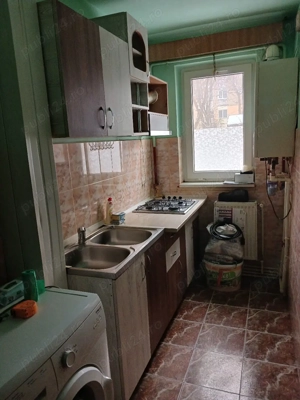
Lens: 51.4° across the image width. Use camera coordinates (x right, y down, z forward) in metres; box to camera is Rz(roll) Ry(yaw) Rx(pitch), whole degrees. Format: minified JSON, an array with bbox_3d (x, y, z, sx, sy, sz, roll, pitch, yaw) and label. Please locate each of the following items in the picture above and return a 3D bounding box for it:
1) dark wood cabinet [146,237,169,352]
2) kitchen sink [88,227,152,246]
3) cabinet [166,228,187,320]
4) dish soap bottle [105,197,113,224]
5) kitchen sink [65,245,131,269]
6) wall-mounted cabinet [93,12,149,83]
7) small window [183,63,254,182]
[{"bbox_3d":[-0.181,0.652,2.302,0.512,0.760,0.399,1,12,21],"label":"dark wood cabinet"},{"bbox_3d":[-0.197,0.326,2.217,0.400,0.150,0.345,1,12,21],"label":"kitchen sink"},{"bbox_3d":[-0.003,0.556,2.769,0.512,0.760,0.619,1,12,21],"label":"cabinet"},{"bbox_3d":[-0.324,0.089,2.506,0.050,0.218,0.060,1,12,21],"label":"dish soap bottle"},{"bbox_3d":[-0.333,0.403,1.860,0.400,0.150,0.345,1,12,21],"label":"kitchen sink"},{"bbox_3d":[-0.227,-1.133,2.420,0.310,0.413,0.395,1,12,21],"label":"wall-mounted cabinet"},{"bbox_3d":[0.730,-0.793,3.317,0.745,1.213,0.100,1,12,21],"label":"small window"}]

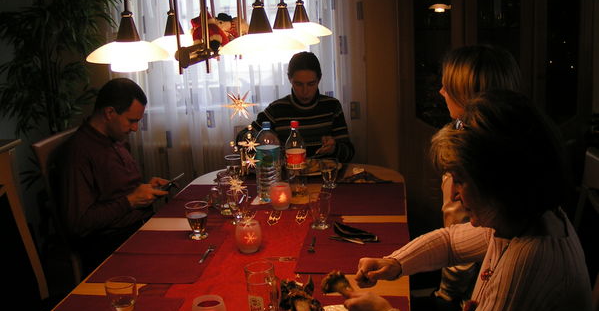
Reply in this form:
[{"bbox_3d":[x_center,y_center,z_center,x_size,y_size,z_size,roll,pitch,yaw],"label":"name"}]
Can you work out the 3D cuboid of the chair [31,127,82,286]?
[{"bbox_3d":[-0.689,0.412,2.795,0.540,1.030,0.460,-1,13,9],"label":"chair"}]

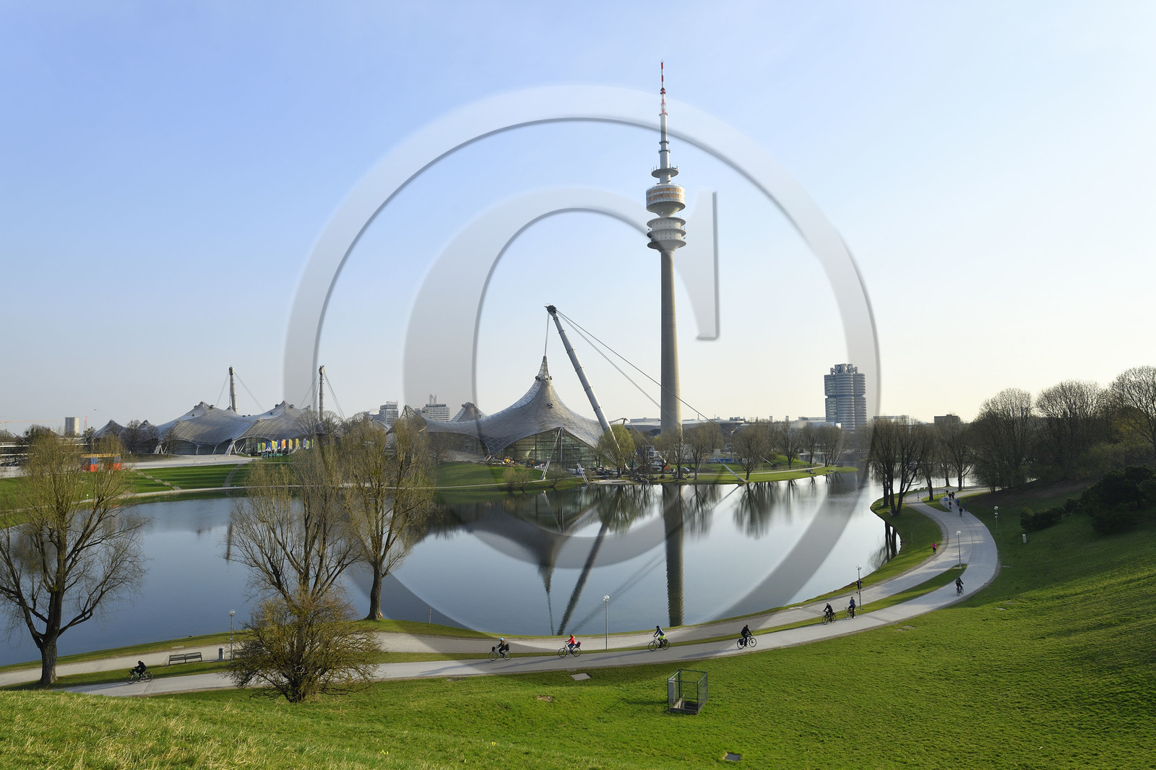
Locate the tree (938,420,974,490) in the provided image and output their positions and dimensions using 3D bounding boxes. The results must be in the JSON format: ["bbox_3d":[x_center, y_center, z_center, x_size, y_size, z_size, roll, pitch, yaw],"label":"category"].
[{"bbox_3d":[92.060,17.037,172.000,8.200,17.000,8.200,-3,-4,28],"label":"tree"}]

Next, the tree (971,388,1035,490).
[{"bbox_3d":[103.609,13.190,172.000,13.800,24.500,13.800,-3,-4,31],"label":"tree"}]

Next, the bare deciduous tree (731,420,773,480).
[{"bbox_3d":[61.924,23.210,250.940,15.000,21.400,14.500,-1,-4,0],"label":"bare deciduous tree"}]

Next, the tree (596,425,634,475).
[{"bbox_3d":[12.101,20.982,228.000,11.800,16.000,11.800,-1,-3,3],"label":"tree"}]

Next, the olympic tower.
[{"bbox_3d":[66.834,-99.176,522.831,29.500,290.500,29.500,-1,-4,0],"label":"olympic tower"}]

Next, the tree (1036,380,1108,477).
[{"bbox_3d":[119.037,10.429,170.000,15.000,22.800,15.000,-3,-4,35],"label":"tree"}]

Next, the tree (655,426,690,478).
[{"bbox_3d":[29.135,20.758,218.000,10.200,15.800,10.200,-1,-3,7],"label":"tree"}]

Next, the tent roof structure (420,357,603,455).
[{"bbox_3d":[-29.308,12.358,319.927,82.000,47.500,72.000,-1,-4,-3],"label":"tent roof structure"}]

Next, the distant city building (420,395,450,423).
[{"bbox_3d":[-199.498,48.260,984.199,41.000,69.000,24.000,0,-4,-11],"label":"distant city building"}]

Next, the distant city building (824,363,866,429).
[{"bbox_3d":[353.389,22.309,932.254,52.000,101.000,52.000,-3,-4,29],"label":"distant city building"}]

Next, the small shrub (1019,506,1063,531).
[{"bbox_3d":[65.017,18.727,99.000,5.200,3.100,4.000,-3,-4,33],"label":"small shrub"}]

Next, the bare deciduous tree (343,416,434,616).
[{"bbox_3d":[-18.425,12.737,68.114,9.000,19.500,9.000,-1,-4,0],"label":"bare deciduous tree"}]

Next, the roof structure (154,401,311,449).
[{"bbox_3d":[-240.093,29.071,484.395,100.000,35.900,70.000,1,-4,-24],"label":"roof structure"}]

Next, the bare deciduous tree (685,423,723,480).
[{"bbox_3d":[45.122,23.873,252.917,13.300,20.500,13.000,-1,-4,0],"label":"bare deciduous tree"}]

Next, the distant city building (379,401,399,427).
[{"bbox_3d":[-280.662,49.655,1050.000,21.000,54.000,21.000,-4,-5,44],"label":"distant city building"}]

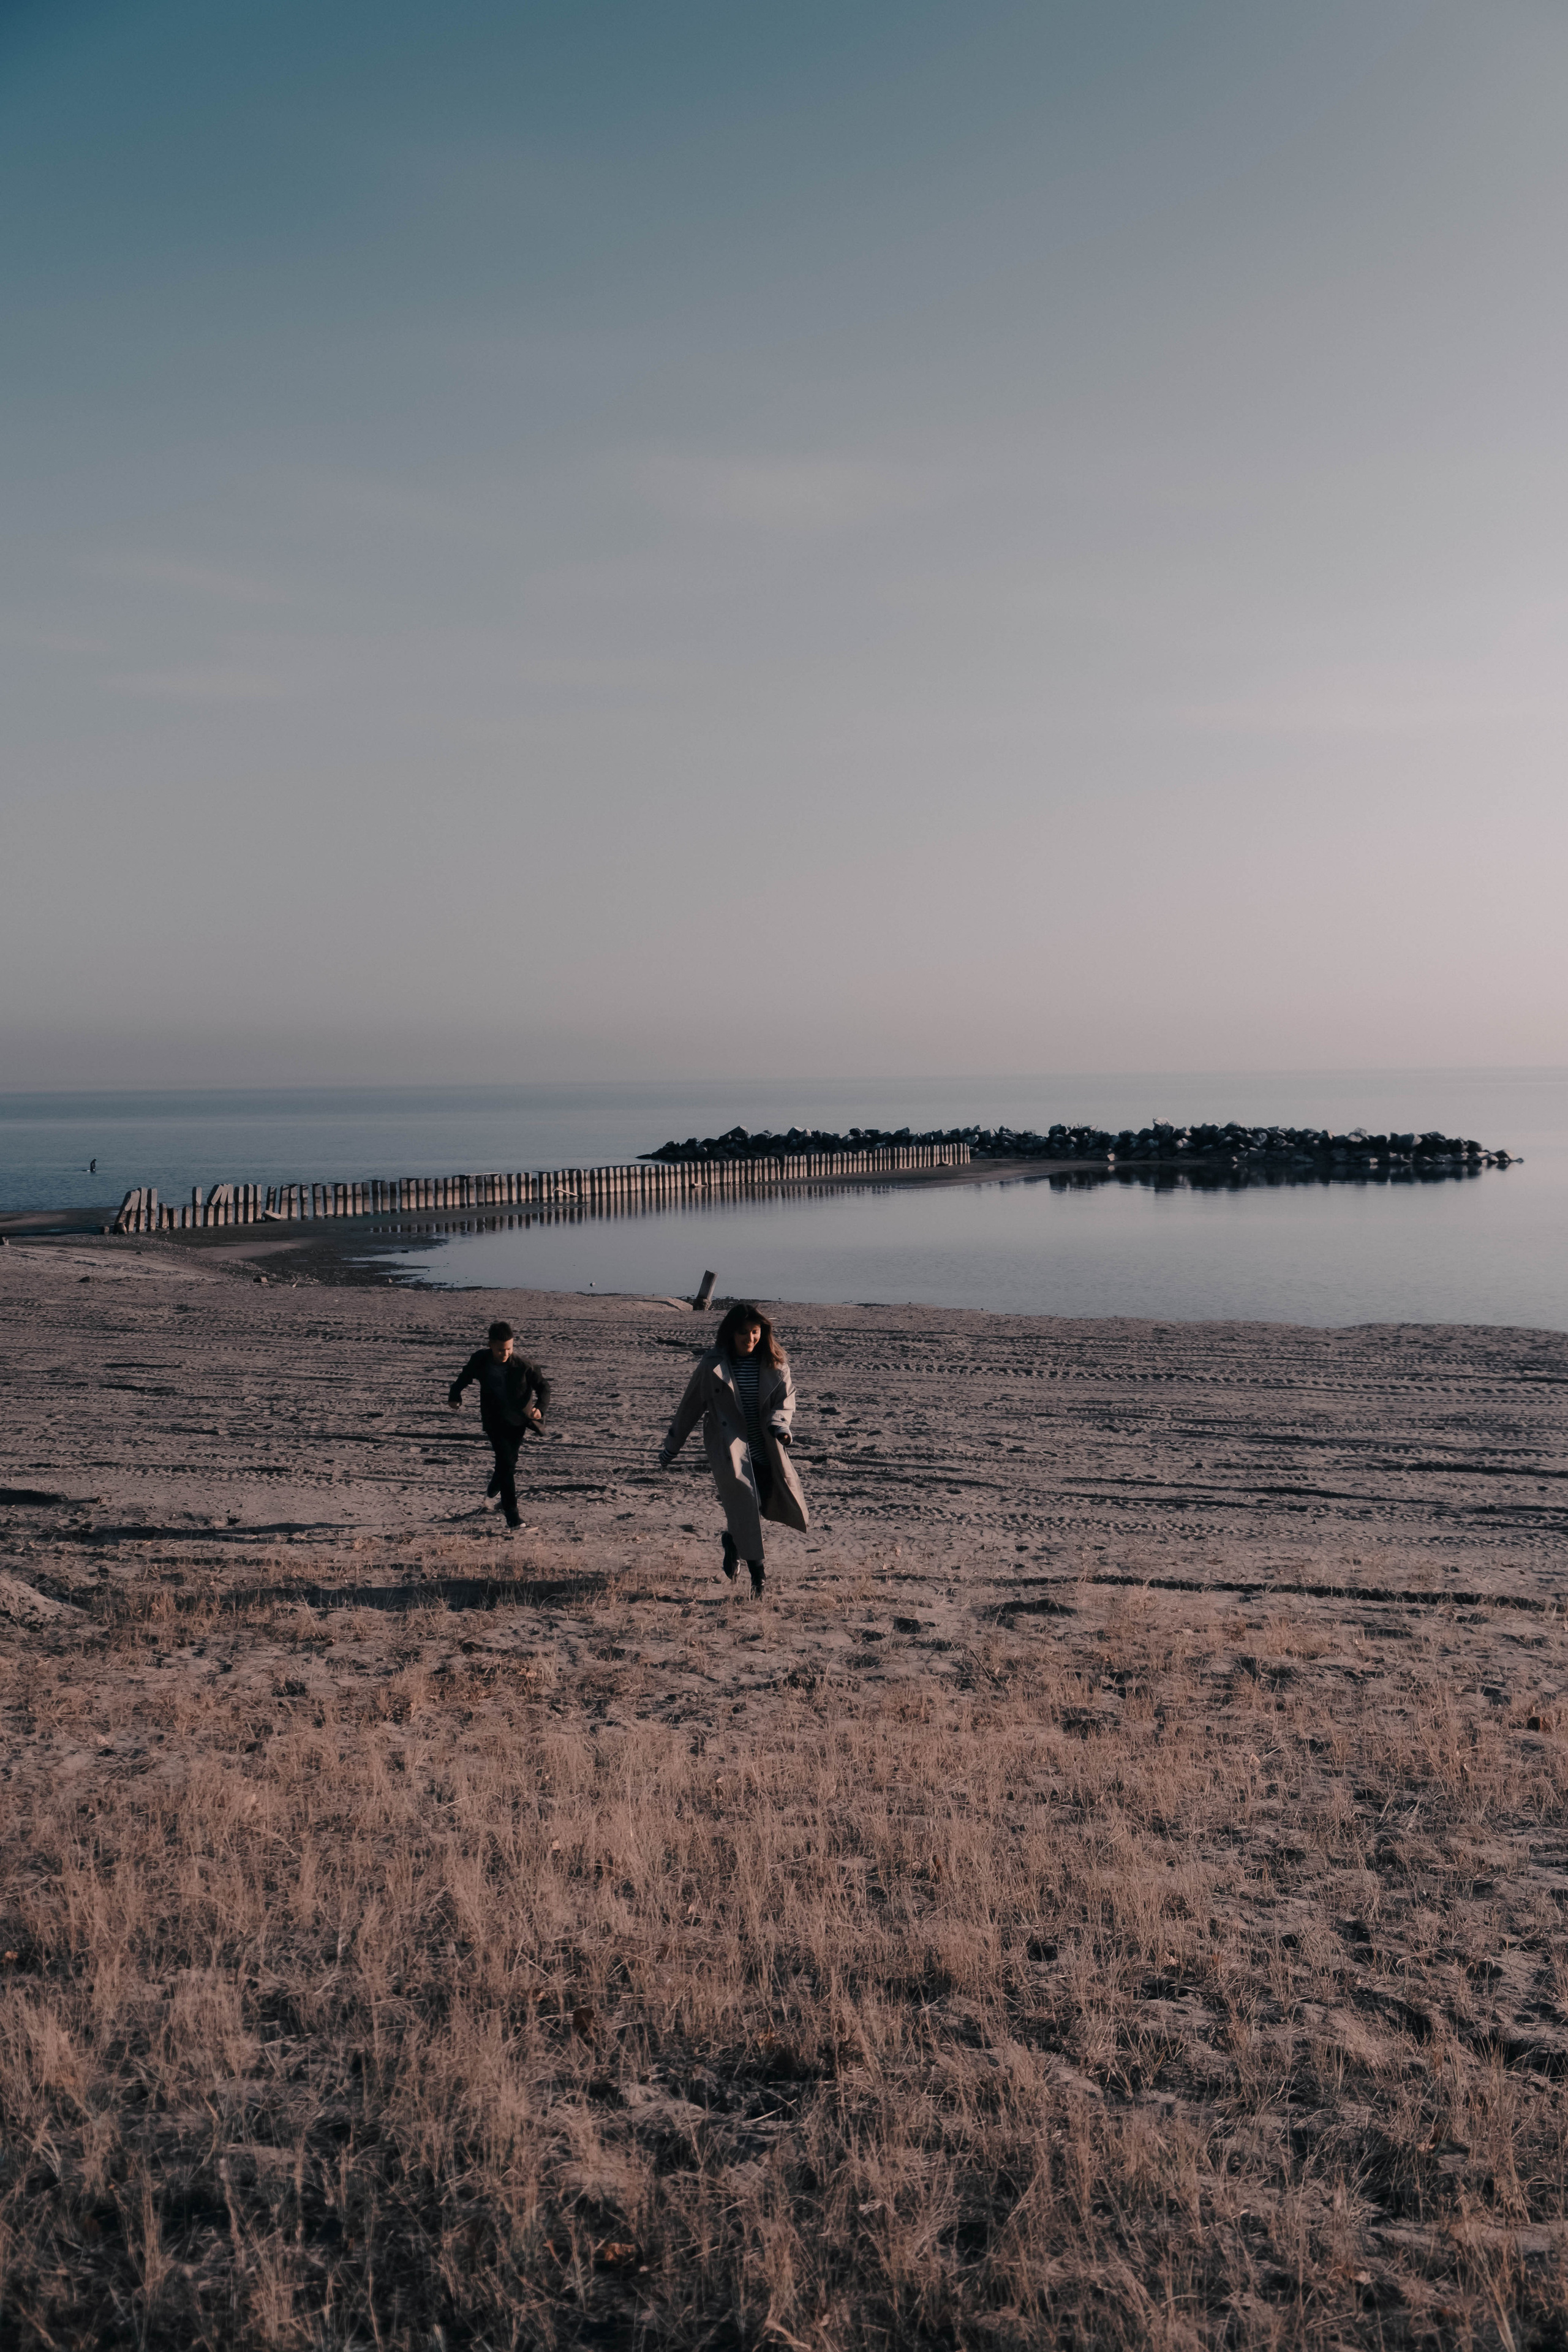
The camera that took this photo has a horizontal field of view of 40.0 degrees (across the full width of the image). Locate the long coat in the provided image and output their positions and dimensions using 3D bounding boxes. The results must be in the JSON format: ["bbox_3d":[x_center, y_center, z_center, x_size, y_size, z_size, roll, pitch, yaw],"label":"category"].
[{"bbox_3d":[-0.283,1.520,12.000,0.800,1.130,0.520,-1,3,-7],"label":"long coat"}]

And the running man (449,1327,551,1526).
[{"bbox_3d":[-2.134,1.846,16.100,0.720,1.560,0.720,-1,3,-12],"label":"running man"}]

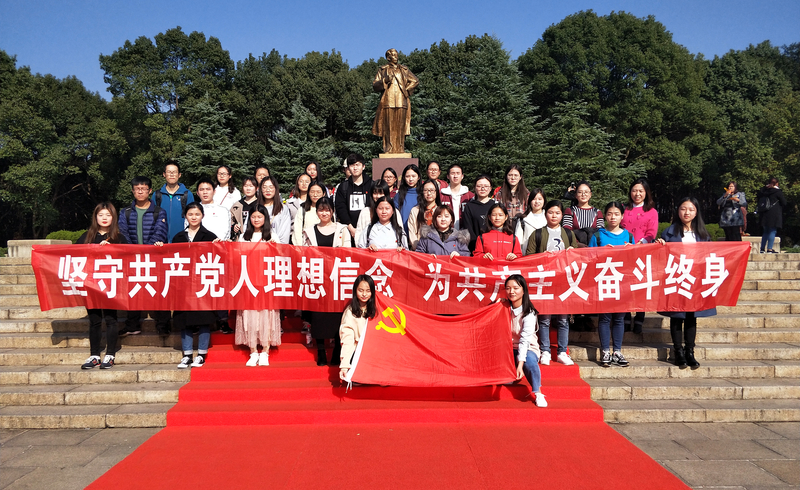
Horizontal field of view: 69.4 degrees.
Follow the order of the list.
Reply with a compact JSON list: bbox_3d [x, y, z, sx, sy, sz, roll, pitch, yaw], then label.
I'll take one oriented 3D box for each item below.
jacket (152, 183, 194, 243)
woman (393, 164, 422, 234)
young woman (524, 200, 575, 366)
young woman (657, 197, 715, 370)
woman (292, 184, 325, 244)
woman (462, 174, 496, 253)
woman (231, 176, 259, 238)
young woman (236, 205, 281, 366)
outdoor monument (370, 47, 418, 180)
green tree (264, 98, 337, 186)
[{"bbox_3d":[-2.647,-0.369,6.755,0.520,0.700,0.320,0,0,-9],"label":"jacket"},{"bbox_3d":[0.117,-0.138,7.125,0.440,1.709,0.320,0,0,-1],"label":"woman"},{"bbox_3d":[1.441,0.360,5.550,0.470,1.595,0.380,0,0,5],"label":"young woman"},{"bbox_3d":[2.844,0.362,5.736,0.490,1.667,0.340,0,0,-1],"label":"young woman"},{"bbox_3d":[-0.983,0.145,6.420,0.470,1.670,0.320,0,-1,-4],"label":"woman"},{"bbox_3d":[0.933,0.013,6.781,0.450,1.657,0.320,0,0,-1],"label":"woman"},{"bbox_3d":[-1.836,-0.011,6.909,0.440,1.616,0.320,0,0,-1],"label":"woman"},{"bbox_3d":[-1.412,0.413,5.746,0.450,1.610,0.340,0,0,-1],"label":"young woman"},{"bbox_3d":[-0.205,-3.429,21.500,1.800,7.650,1.750,0,-1,-4],"label":"outdoor monument"},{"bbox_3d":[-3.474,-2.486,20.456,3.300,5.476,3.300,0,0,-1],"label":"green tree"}]

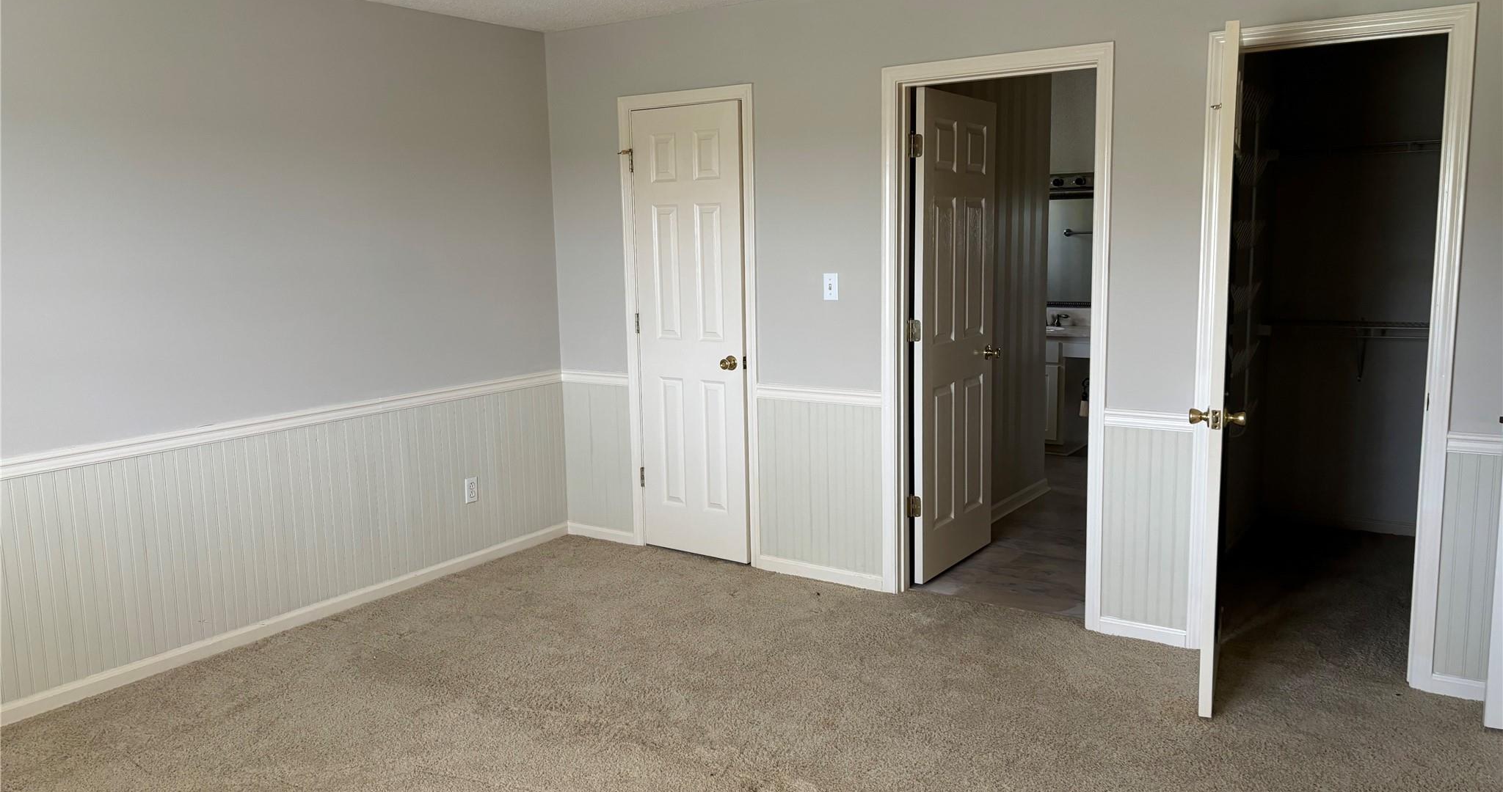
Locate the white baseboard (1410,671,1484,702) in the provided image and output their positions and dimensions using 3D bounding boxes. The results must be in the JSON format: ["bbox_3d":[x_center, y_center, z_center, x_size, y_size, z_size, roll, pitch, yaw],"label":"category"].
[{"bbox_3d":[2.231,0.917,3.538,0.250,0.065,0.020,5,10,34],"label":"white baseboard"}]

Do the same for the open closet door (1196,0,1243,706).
[{"bbox_3d":[1.468,-0.076,3.544,0.036,2.030,0.615,2,9,23],"label":"open closet door"}]

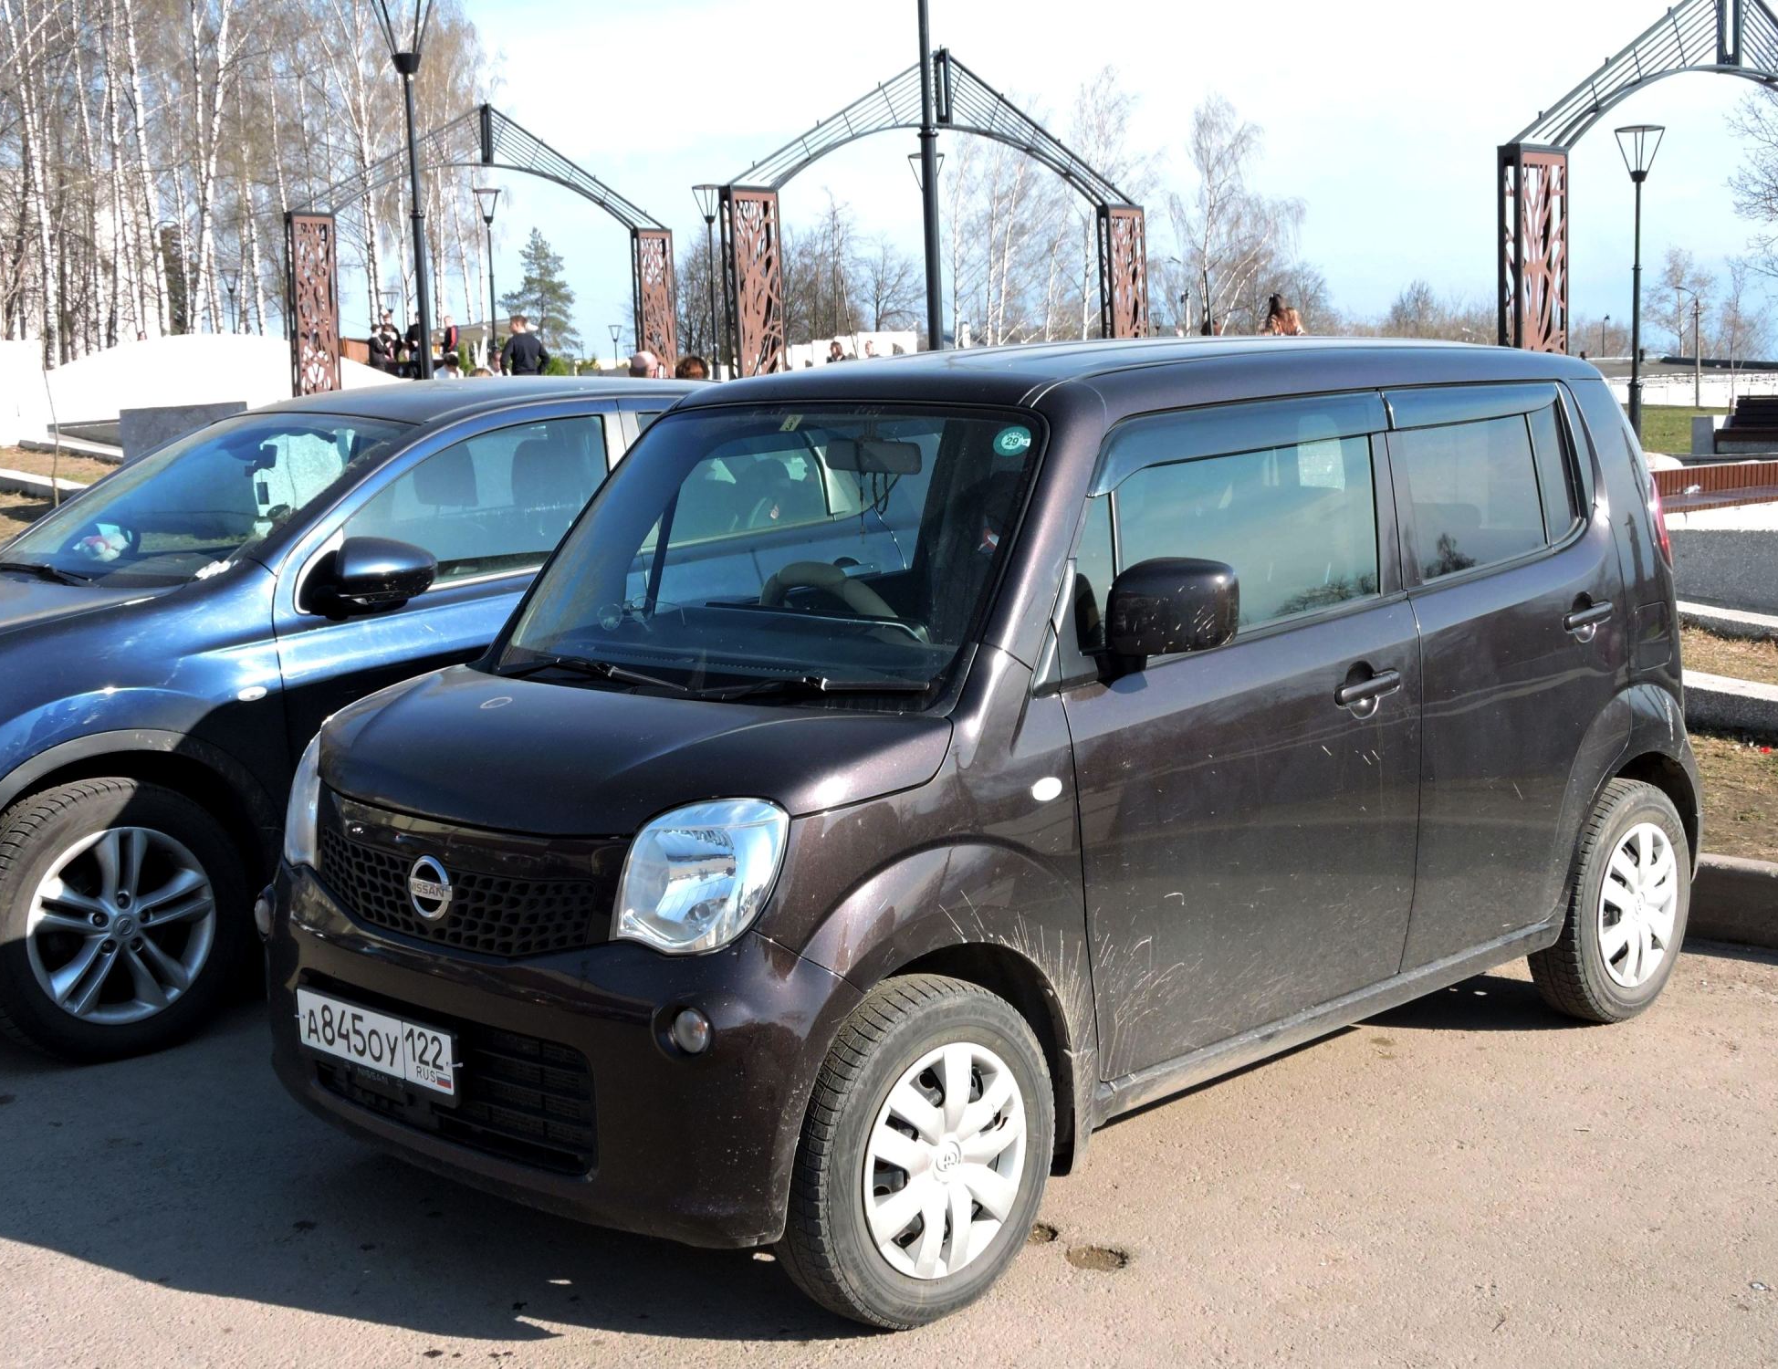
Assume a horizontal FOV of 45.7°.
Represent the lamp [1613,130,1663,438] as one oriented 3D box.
[{"bbox_3d":[9.861,-4.993,27.747,0.660,4.600,0.660,-2,6,0],"label":"lamp"}]

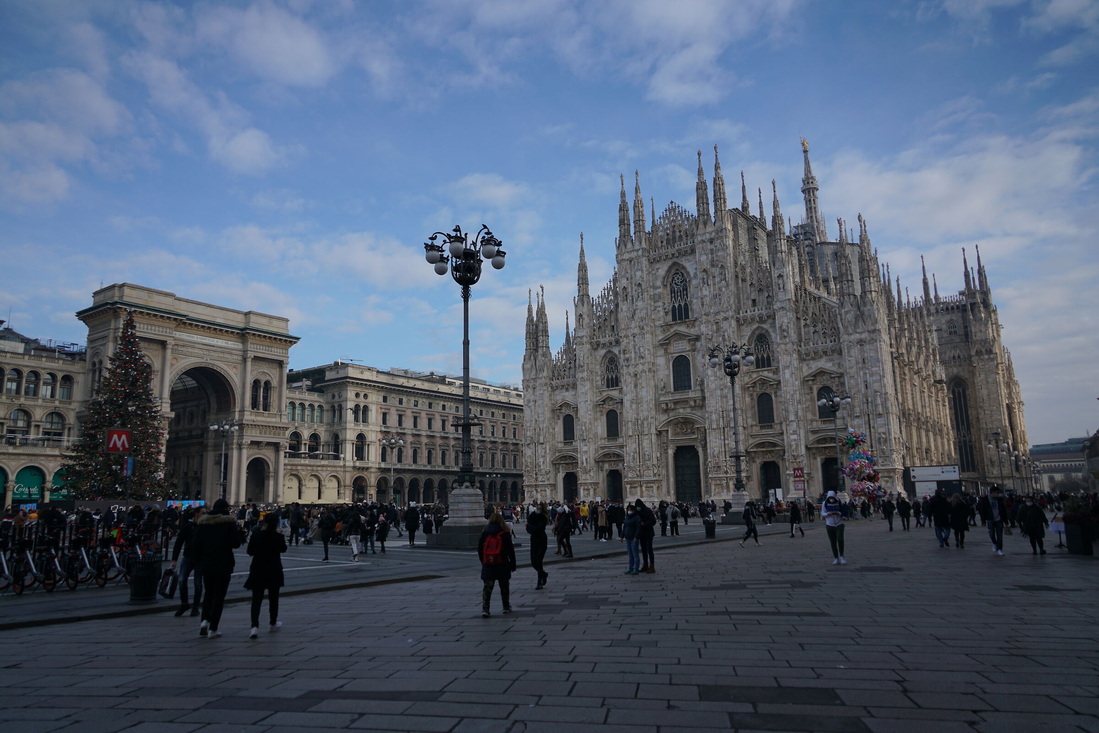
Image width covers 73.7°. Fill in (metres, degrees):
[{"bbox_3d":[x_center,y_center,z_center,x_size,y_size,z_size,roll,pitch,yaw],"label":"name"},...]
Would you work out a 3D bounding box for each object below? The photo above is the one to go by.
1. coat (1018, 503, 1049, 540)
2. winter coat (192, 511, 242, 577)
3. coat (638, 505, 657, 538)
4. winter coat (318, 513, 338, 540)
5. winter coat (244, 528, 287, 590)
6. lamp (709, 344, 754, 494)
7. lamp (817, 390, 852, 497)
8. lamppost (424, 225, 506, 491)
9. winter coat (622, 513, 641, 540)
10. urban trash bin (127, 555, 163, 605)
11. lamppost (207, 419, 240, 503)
[{"bbox_3d":[13.627,4.360,20.682,0.741,0.973,0.450,-6,-12,23],"label":"coat"},{"bbox_3d":[-4.584,2.444,10.089,0.660,0.840,0.450,-1,-11,-3],"label":"winter coat"},{"bbox_3d":[2.347,3.708,17.606,0.360,0.797,0.500,7,-13,-37],"label":"coat"},{"bbox_3d":[-7.034,5.095,23.322,0.600,0.855,0.360,7,-13,-36],"label":"winter coat"},{"bbox_3d":[-3.899,2.643,10.059,0.545,0.823,0.400,0,-11,-8],"label":"winter coat"},{"bbox_3d":[13.376,3.637,52.813,3.400,11.062,3.400,-8,-13,35],"label":"lamp"},{"bbox_3d":[29.798,7.828,75.738,3.400,10.719,3.400,-9,-13,34],"label":"lamp"},{"bbox_3d":[-3.343,-0.556,29.569,3.400,10.940,3.400,-1,-11,0],"label":"lamppost"},{"bbox_3d":[1.934,3.772,17.285,0.460,0.603,0.300,-9,-13,37],"label":"winter coat"},{"bbox_3d":[-7.011,3.692,12.742,0.523,0.793,0.523,-8,-13,35],"label":"urban trash bin"},{"bbox_3d":[-39.870,11.669,89.550,3.500,10.475,3.500,-9,-13,34],"label":"lamppost"}]

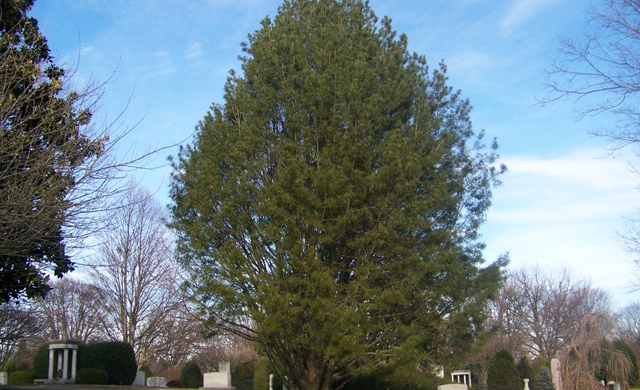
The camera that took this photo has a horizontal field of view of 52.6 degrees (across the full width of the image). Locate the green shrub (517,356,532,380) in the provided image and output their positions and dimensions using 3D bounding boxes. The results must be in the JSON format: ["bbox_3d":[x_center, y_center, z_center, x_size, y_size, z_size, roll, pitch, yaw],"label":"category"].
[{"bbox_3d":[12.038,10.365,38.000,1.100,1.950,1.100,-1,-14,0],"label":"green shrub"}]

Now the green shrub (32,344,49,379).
[{"bbox_3d":[-23.928,14.582,56.000,2.000,3.400,2.000,-1,-14,0],"label":"green shrub"}]

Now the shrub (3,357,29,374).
[{"bbox_3d":[-26.308,15.101,56.000,1.990,2.010,1.900,-1,-14,0],"label":"shrub"}]

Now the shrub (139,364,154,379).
[{"bbox_3d":[-14.478,14.896,54.000,1.300,1.450,1.300,-1,-14,0],"label":"shrub"}]

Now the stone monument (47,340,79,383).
[{"bbox_3d":[-19.536,12.627,49.000,1.900,3.260,1.900,-3,-15,9],"label":"stone monument"}]

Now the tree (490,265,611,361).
[{"bbox_3d":[22.441,12.803,63.000,11.680,11.660,10.500,-1,-14,0],"label":"tree"}]

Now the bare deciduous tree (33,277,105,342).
[{"bbox_3d":[-27.983,15.021,72.000,8.010,11.450,8.000,-1,-14,0],"label":"bare deciduous tree"}]

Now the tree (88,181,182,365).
[{"bbox_3d":[-19.958,9.141,70.000,9.800,20.500,9.500,-1,-14,0],"label":"tree"}]

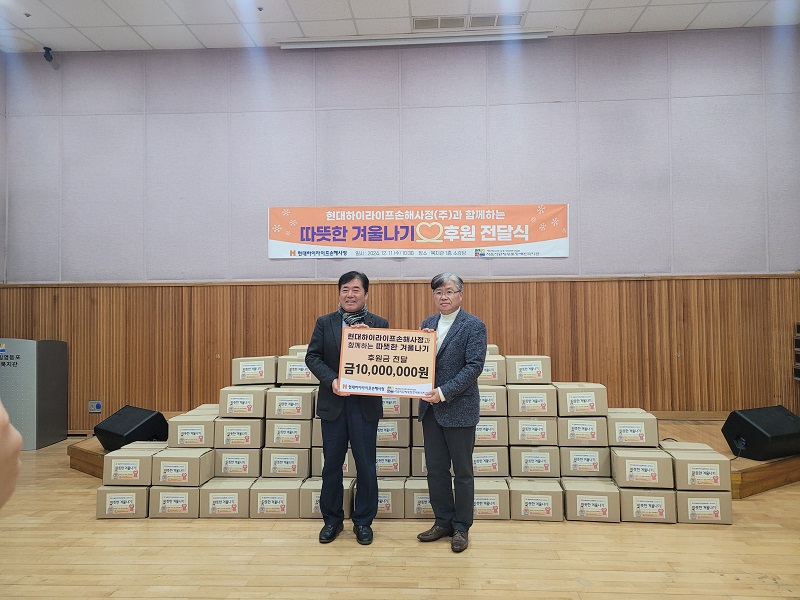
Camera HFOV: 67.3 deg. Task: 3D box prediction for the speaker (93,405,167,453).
[{"bbox_3d":[-2.410,1.187,5.435,0.600,0.379,0.430,-2,-2,41],"label":"speaker"}]

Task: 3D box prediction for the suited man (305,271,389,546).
[{"bbox_3d":[-0.339,0.663,3.840,0.530,1.700,0.400,0,-2,-7],"label":"suited man"}]

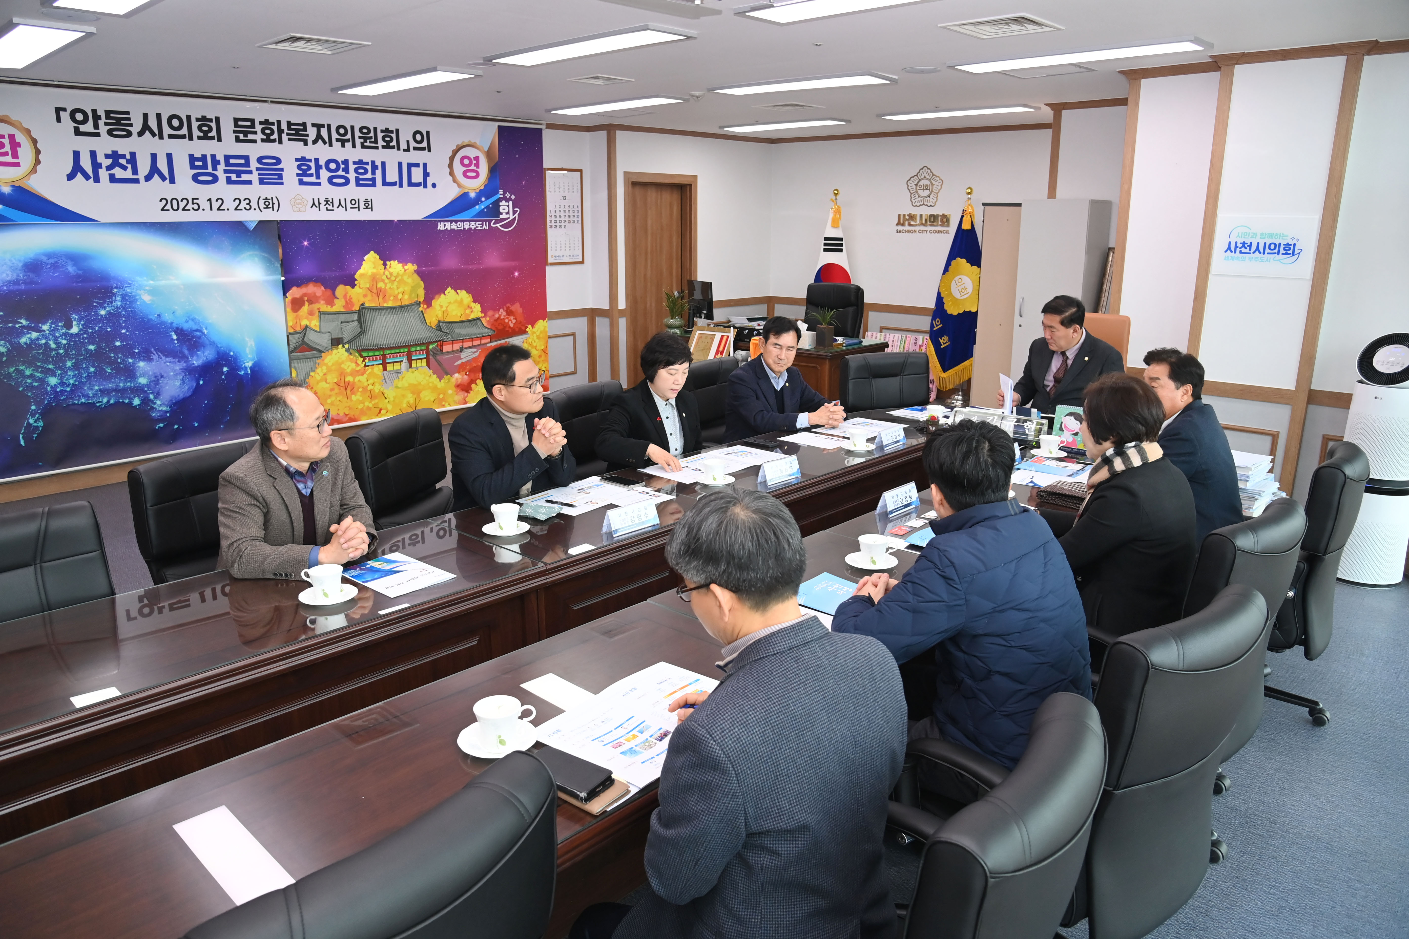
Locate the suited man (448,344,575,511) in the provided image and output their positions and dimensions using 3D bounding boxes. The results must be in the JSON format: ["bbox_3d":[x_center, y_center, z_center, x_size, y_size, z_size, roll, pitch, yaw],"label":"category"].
[{"bbox_3d":[-0.688,0.168,3.757,0.760,1.310,0.560,10,18,33],"label":"suited man"}]

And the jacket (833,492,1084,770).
[{"bbox_3d":[0.624,0.366,2.331,0.560,0.650,0.570,-13,19,-39],"label":"jacket"}]

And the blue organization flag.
[{"bbox_3d":[2.325,-1.606,8.715,0.500,1.770,0.240,14,20,42],"label":"blue organization flag"}]

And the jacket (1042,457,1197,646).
[{"bbox_3d":[1.219,0.257,2.815,0.500,0.620,0.500,13,20,40],"label":"jacket"}]

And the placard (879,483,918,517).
[{"bbox_3d":[0.679,0.101,3.266,0.056,0.082,0.198,14,20,42],"label":"placard"}]

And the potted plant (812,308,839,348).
[{"bbox_3d":[0.939,-1.116,7.304,0.200,0.310,0.200,14,20,42],"label":"potted plant"}]

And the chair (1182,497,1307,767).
[{"bbox_3d":[1.350,0.575,2.805,0.610,1.020,0.650,-12,20,-39],"label":"chair"}]

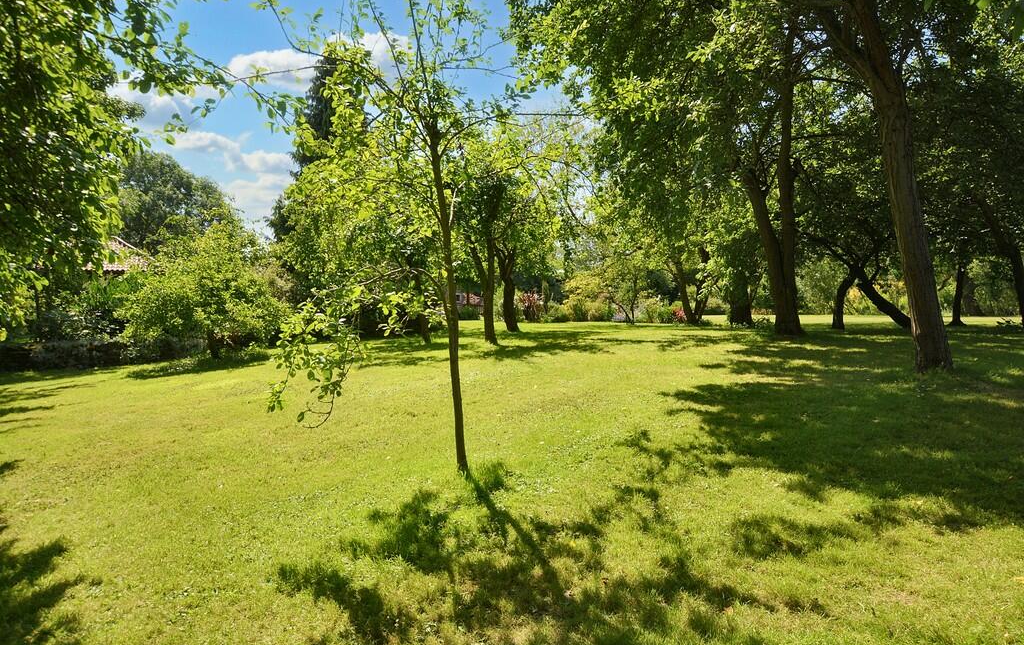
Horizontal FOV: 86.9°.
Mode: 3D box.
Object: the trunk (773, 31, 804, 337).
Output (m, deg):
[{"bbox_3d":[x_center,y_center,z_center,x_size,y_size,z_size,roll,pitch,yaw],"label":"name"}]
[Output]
[{"bbox_3d":[10.999,-5.356,21.216,1.220,11.840,0.950,0,3,0],"label":"trunk"}]

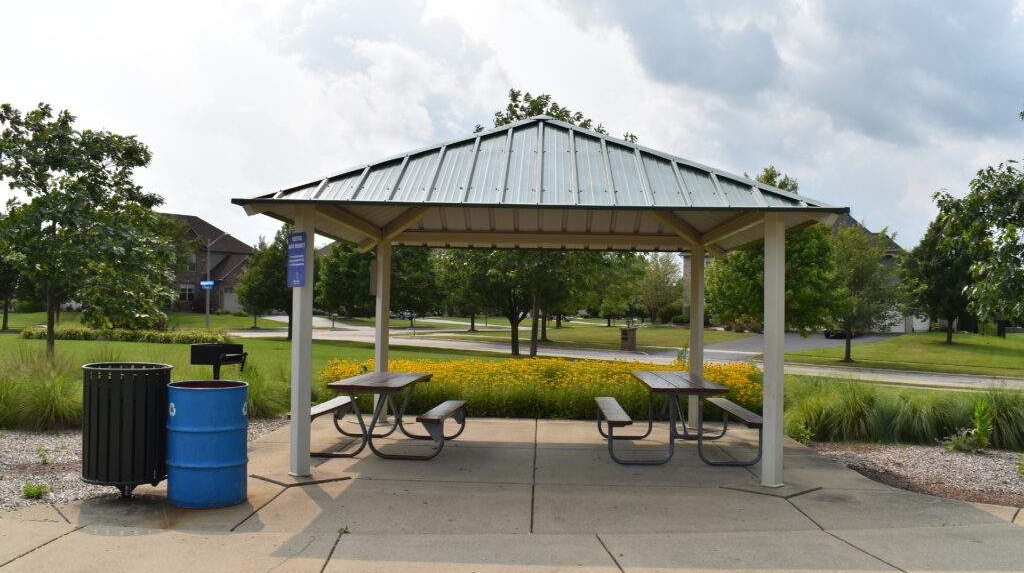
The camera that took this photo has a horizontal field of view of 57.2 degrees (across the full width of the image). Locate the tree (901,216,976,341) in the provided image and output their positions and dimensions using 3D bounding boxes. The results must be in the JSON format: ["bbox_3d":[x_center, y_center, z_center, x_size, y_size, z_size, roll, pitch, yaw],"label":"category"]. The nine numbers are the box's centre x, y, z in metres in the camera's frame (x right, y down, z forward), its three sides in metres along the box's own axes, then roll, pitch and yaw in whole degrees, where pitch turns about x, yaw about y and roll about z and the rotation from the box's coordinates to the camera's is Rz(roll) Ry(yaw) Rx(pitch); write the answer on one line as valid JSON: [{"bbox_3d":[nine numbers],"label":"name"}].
[{"bbox_3d":[22.595,-0.385,49.040,4.500,6.770,4.500,1,-2,0],"label":"tree"}]

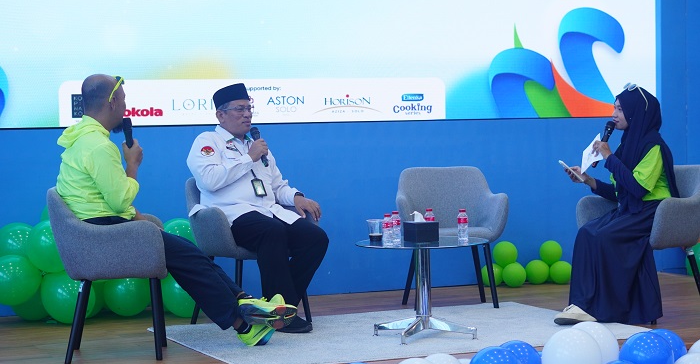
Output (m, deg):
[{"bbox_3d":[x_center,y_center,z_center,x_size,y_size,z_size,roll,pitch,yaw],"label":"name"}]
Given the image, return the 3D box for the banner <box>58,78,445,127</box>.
[{"bbox_3d":[-0.545,-0.497,8.967,2.490,0.265,0.030,-2,3,-22],"label":"banner"}]

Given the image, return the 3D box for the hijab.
[{"bbox_3d":[1.617,-0.177,7.950,0.300,0.670,0.350,-2,3,-17],"label":"hijab"}]

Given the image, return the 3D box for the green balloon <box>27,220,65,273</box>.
[{"bbox_3d":[-1.621,0.353,7.950,0.270,0.284,0.270,-1,2,0],"label":"green balloon"}]

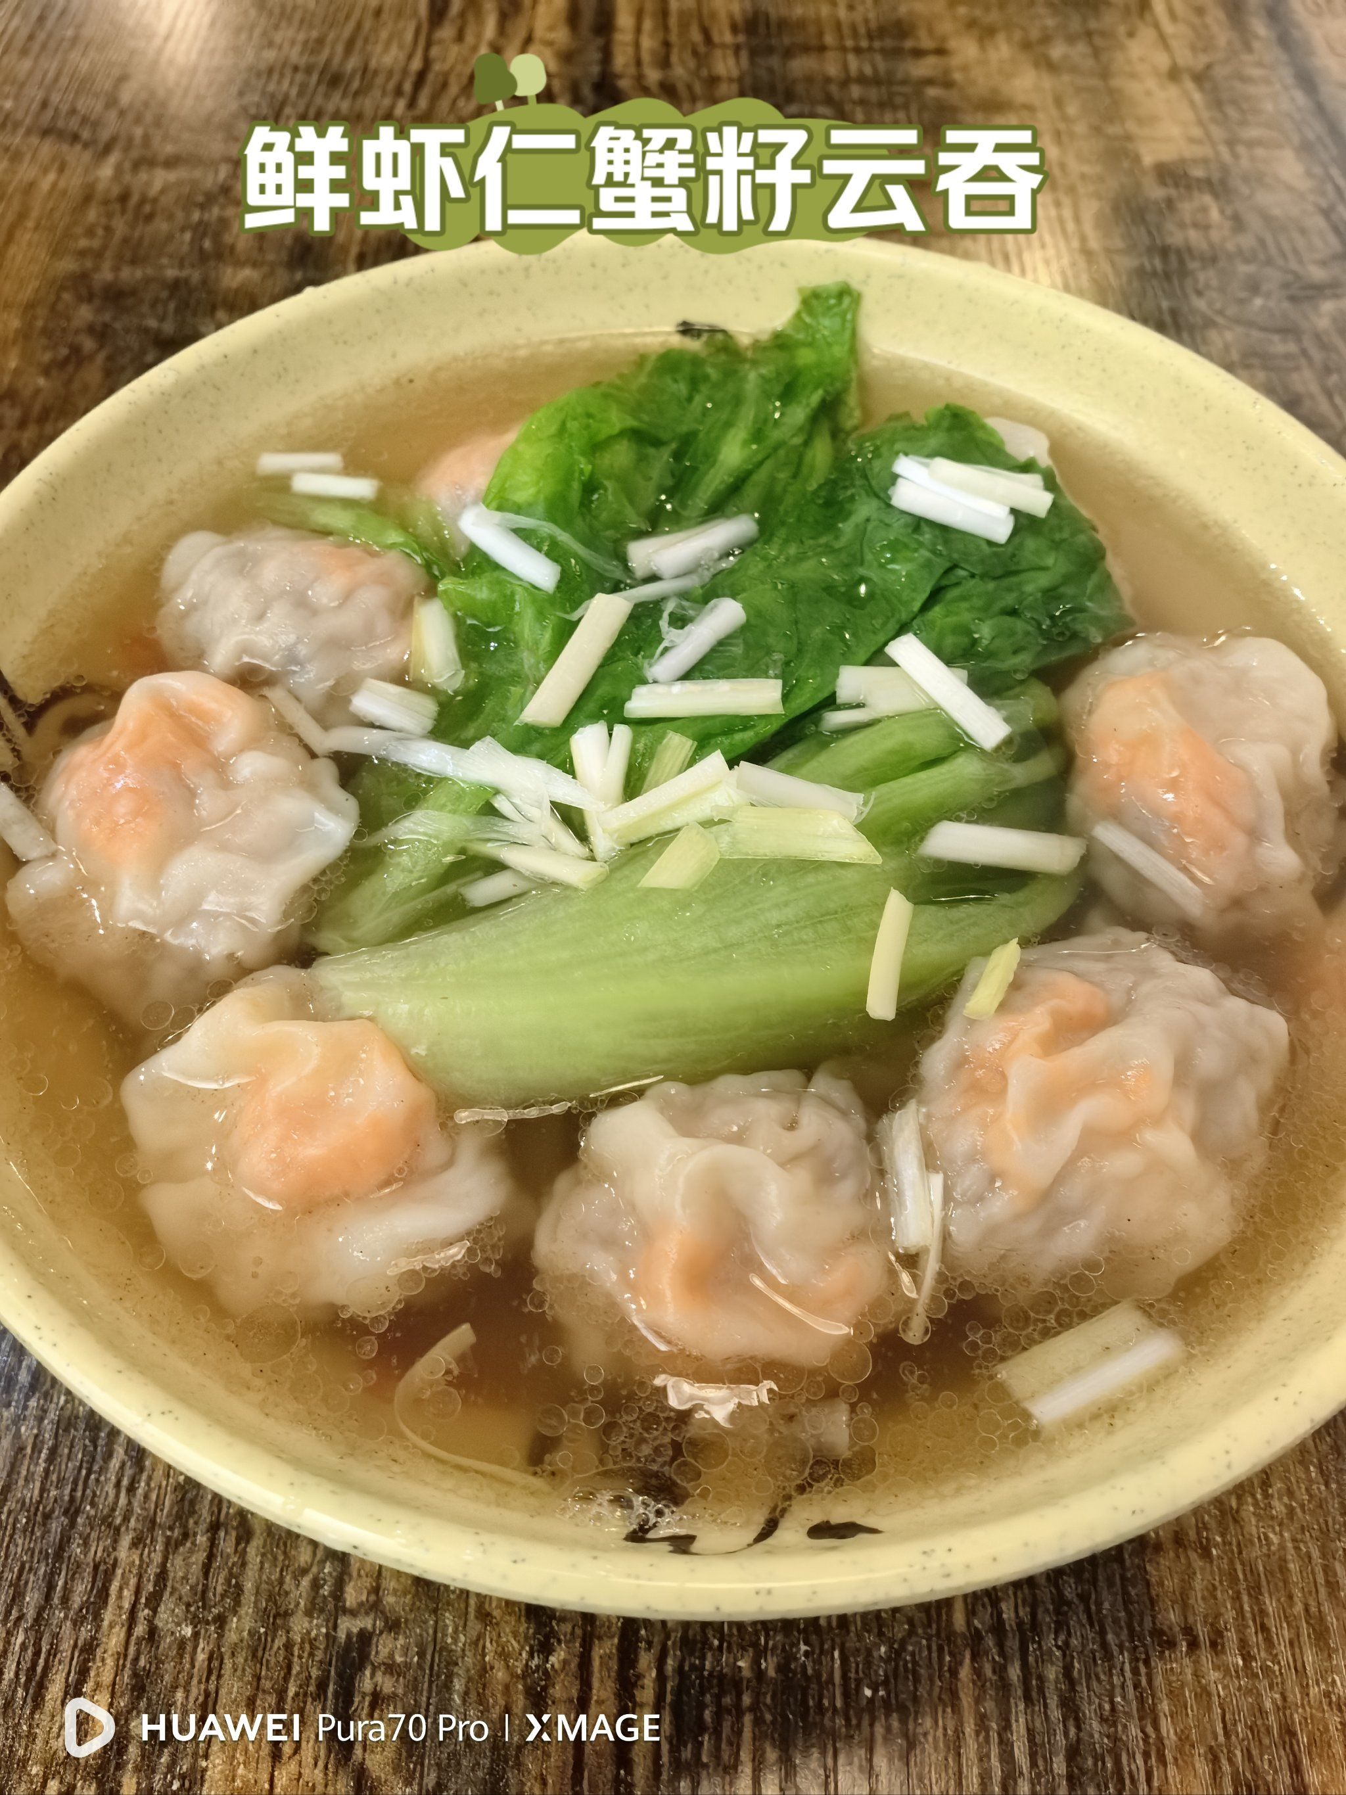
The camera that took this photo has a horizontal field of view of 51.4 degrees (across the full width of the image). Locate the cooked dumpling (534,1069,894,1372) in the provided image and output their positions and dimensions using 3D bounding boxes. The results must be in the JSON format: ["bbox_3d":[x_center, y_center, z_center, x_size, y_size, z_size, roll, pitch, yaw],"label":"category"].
[{"bbox_3d":[0.005,0.040,0.177,0.045,0.034,0.038,2,57,0],"label":"cooked dumpling"}]

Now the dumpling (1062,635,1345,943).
[{"bbox_3d":[0.083,-0.018,0.222,0.041,0.041,0.052,2,57,0],"label":"dumpling"}]

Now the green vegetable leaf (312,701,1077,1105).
[{"bbox_3d":[0.004,0.000,0.199,0.111,0.032,0.057,-11,57,-8],"label":"green vegetable leaf"}]

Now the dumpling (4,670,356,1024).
[{"bbox_3d":[-0.072,-0.008,0.208,0.049,0.042,0.057,2,57,0],"label":"dumpling"}]

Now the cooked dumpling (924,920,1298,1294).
[{"bbox_3d":[0.057,0.028,0.187,0.048,0.038,0.050,2,57,0],"label":"cooked dumpling"}]

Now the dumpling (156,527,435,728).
[{"bbox_3d":[-0.063,-0.045,0.234,0.044,0.032,0.033,2,57,0],"label":"dumpling"}]

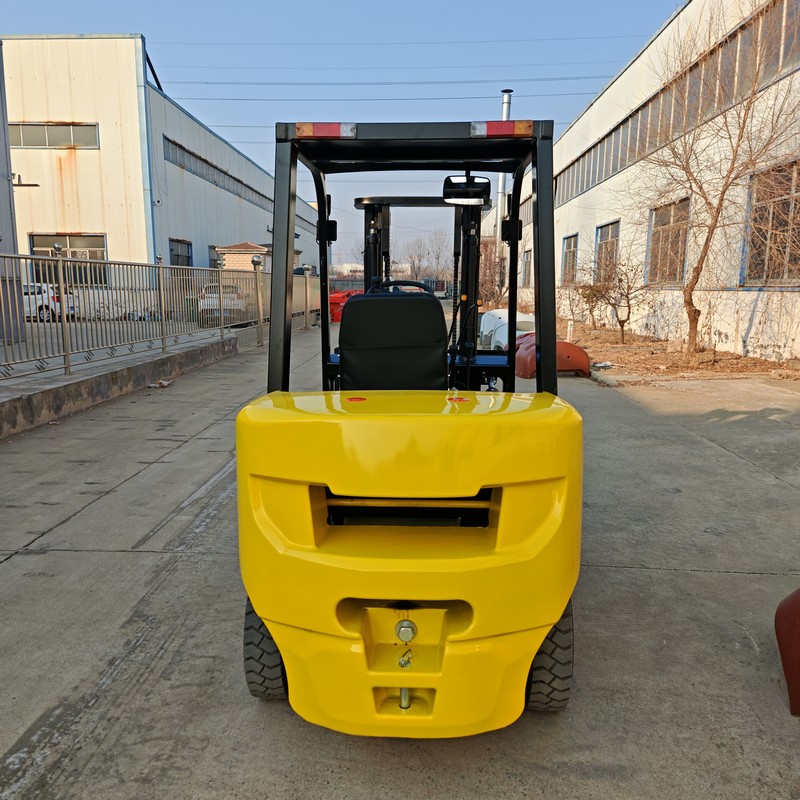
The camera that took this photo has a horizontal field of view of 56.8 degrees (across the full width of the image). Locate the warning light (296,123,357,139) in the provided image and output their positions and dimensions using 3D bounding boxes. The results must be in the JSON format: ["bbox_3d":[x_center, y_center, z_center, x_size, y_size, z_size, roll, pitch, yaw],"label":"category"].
[{"bbox_3d":[-0.243,-0.889,2.445,0.200,0.052,0.042,0,9,3],"label":"warning light"}]

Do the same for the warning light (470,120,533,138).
[{"bbox_3d":[0.334,-0.884,2.420,0.202,0.052,0.042,0,9,3],"label":"warning light"}]

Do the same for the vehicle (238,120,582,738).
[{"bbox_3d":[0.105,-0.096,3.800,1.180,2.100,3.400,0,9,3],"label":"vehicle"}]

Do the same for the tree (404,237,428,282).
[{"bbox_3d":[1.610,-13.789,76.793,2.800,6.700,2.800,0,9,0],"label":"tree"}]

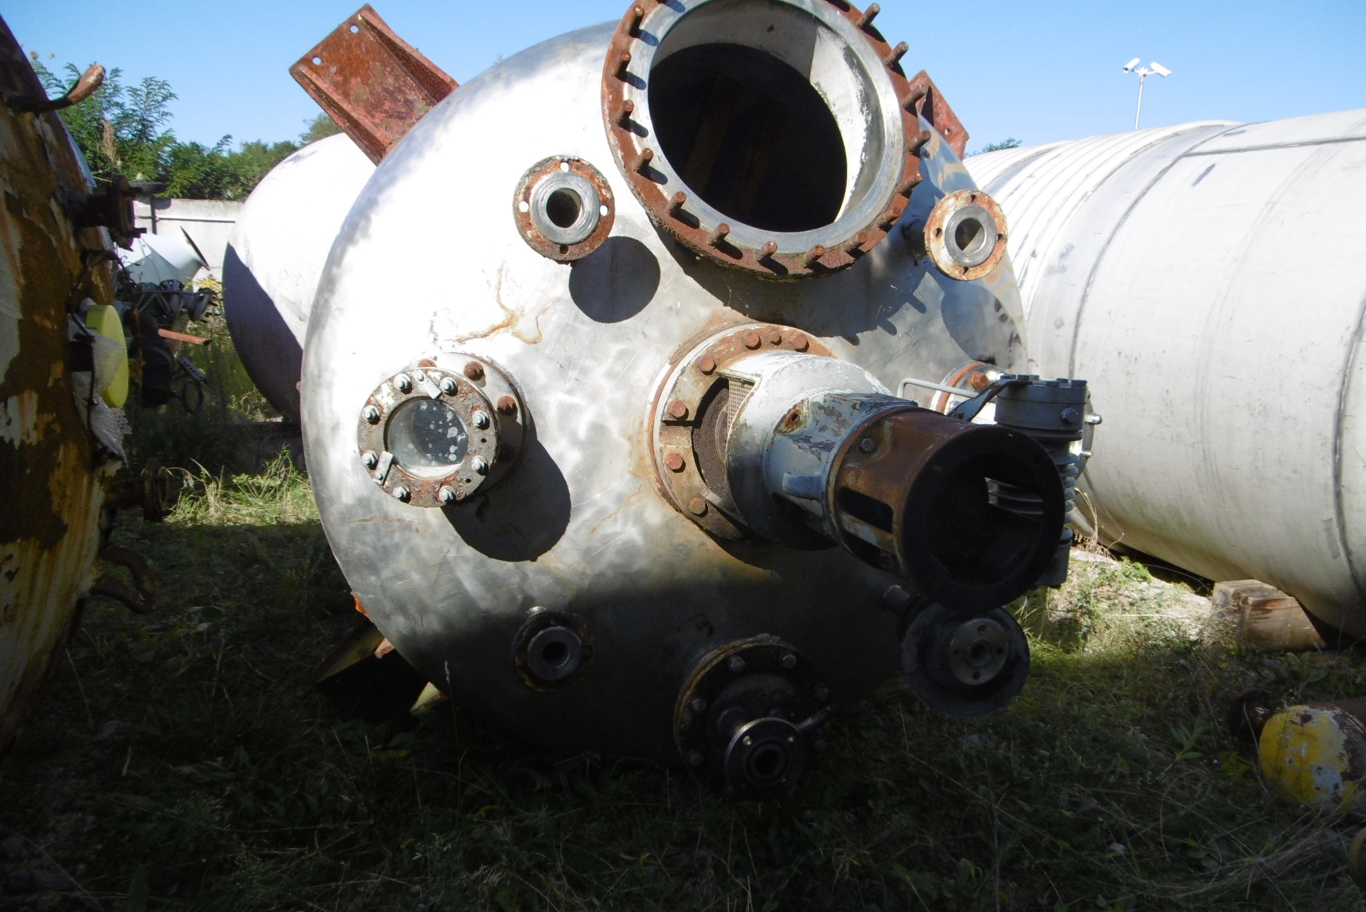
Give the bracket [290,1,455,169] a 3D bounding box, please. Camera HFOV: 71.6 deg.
[{"bbox_3d":[-0.729,-0.893,2.242,0.255,0.325,0.310,-43,18,-6],"label":"bracket"}]

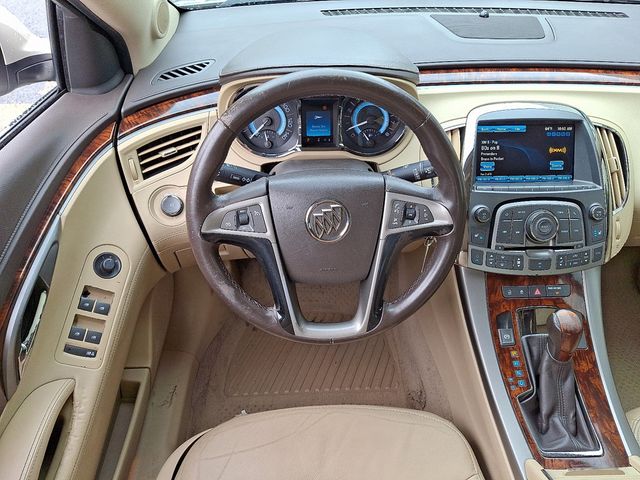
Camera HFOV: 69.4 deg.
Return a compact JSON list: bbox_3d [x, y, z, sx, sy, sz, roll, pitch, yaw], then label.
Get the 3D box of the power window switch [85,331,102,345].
[{"bbox_3d":[-0.297,0.128,0.608,0.018,0.010,0.016,18,66,-23],"label":"power window switch"}]

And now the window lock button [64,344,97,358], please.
[{"bbox_3d":[-0.308,0.144,0.597,0.038,0.008,0.009,18,66,-23],"label":"window lock button"}]

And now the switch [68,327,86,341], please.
[{"bbox_3d":[-0.315,0.122,0.600,0.018,0.010,0.016,18,66,-23],"label":"switch"}]

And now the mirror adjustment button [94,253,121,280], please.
[{"bbox_3d":[-0.291,0.034,0.635,0.037,0.018,0.037,10,69,-26],"label":"mirror adjustment button"}]

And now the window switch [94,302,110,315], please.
[{"bbox_3d":[-0.293,0.092,0.623,0.018,0.010,0.016,18,66,-23],"label":"window switch"}]

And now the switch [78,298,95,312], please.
[{"bbox_3d":[-0.310,0.086,0.615,0.018,0.010,0.016,18,66,-23],"label":"switch"}]

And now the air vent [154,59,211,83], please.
[{"bbox_3d":[-0.263,-0.325,0.899,0.125,0.013,0.038,-28,46,-23],"label":"air vent"}]

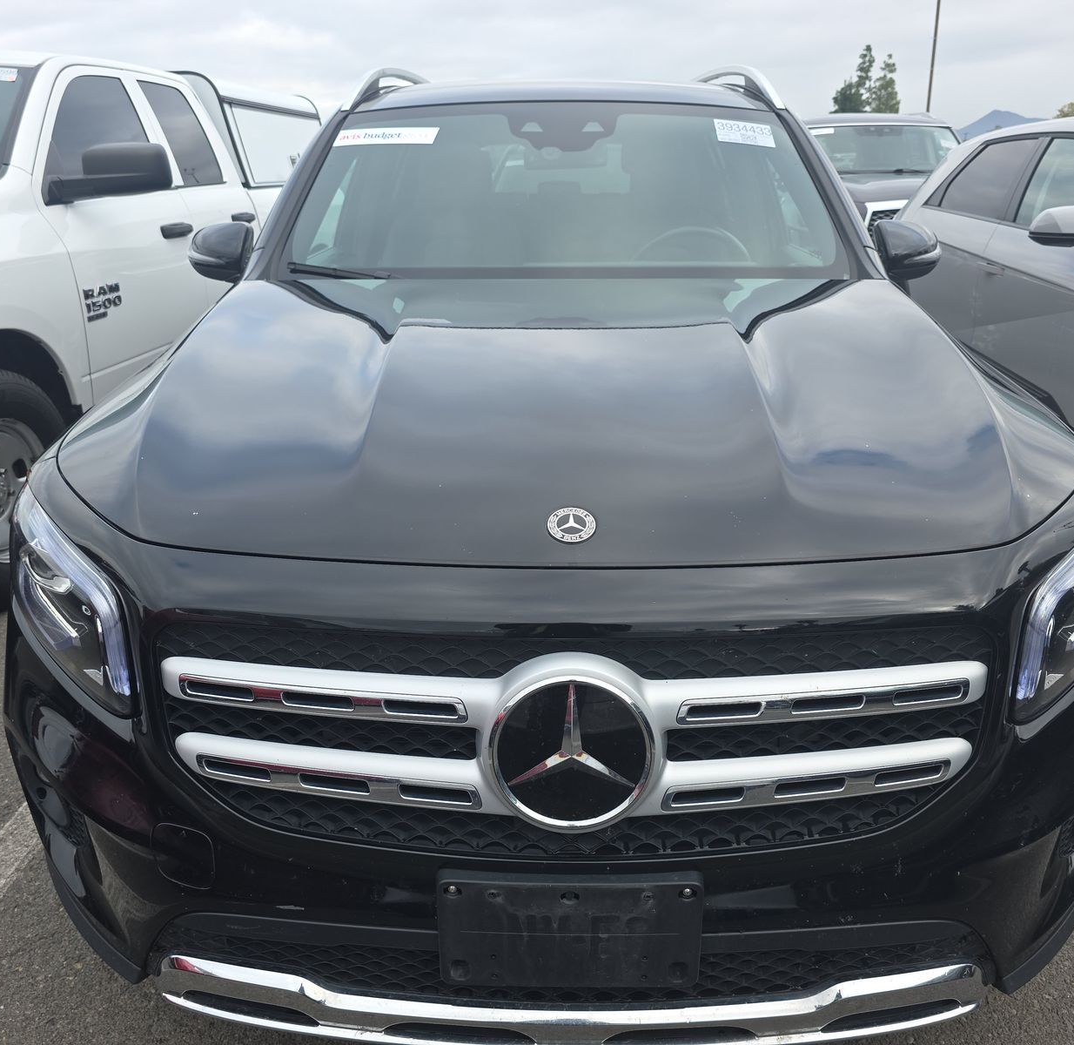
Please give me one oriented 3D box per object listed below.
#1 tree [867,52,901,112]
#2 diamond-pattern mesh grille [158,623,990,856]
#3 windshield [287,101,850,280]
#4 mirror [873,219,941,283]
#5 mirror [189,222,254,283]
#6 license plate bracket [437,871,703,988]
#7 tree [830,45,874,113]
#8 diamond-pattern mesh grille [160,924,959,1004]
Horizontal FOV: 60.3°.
[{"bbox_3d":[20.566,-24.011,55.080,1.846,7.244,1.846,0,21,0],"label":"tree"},{"bbox_3d":[0.045,0.251,1.091,1.010,0.260,0.130,0,12,1],"label":"diamond-pattern mesh grille"},{"bbox_3d":[0.070,-0.870,2.408,1.410,0.150,0.670,0,62,1],"label":"windshield"},{"bbox_3d":[0.976,-0.722,2.465,0.200,0.165,0.140,0,21,1],"label":"mirror"},{"bbox_3d":[-0.834,-0.721,2.488,0.200,0.165,0.140,0,21,1],"label":"mirror"},{"bbox_3d":[0.041,0.471,1.080,0.305,0.150,0.022,0,16,1],"label":"license plate bracket"},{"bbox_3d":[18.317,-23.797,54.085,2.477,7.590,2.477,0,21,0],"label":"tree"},{"bbox_3d":[0.045,0.554,1.171,1.040,0.105,0.075,0,16,1],"label":"diamond-pattern mesh grille"}]

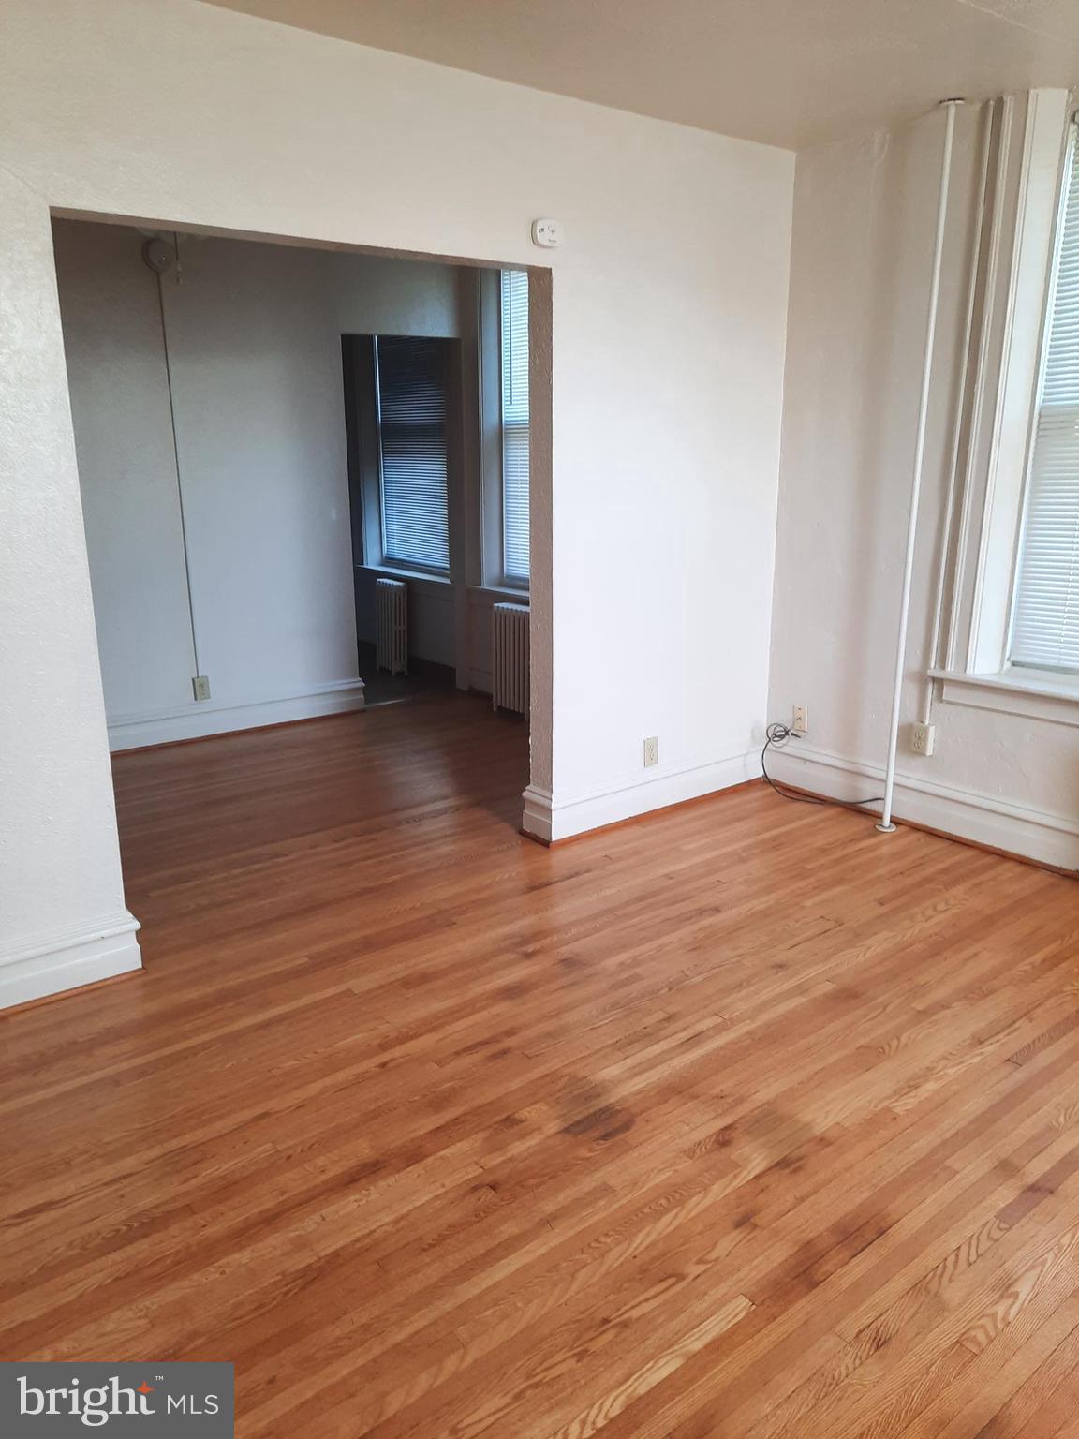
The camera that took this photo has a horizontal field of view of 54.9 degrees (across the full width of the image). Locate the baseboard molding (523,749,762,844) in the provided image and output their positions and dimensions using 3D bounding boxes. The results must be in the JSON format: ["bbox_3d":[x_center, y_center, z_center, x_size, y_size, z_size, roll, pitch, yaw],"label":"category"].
[{"bbox_3d":[0.493,0.277,4.467,1.284,0.193,0.196,-11,19,-36],"label":"baseboard molding"}]

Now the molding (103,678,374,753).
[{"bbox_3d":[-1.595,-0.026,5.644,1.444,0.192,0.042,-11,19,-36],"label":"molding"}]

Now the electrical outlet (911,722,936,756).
[{"bbox_3d":[1.529,0.074,4.122,0.044,0.118,0.069,-11,19,-36],"label":"electrical outlet"}]

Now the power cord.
[{"bbox_3d":[1.208,0.216,4.499,0.128,0.294,0.627,-11,19,-36],"label":"power cord"}]

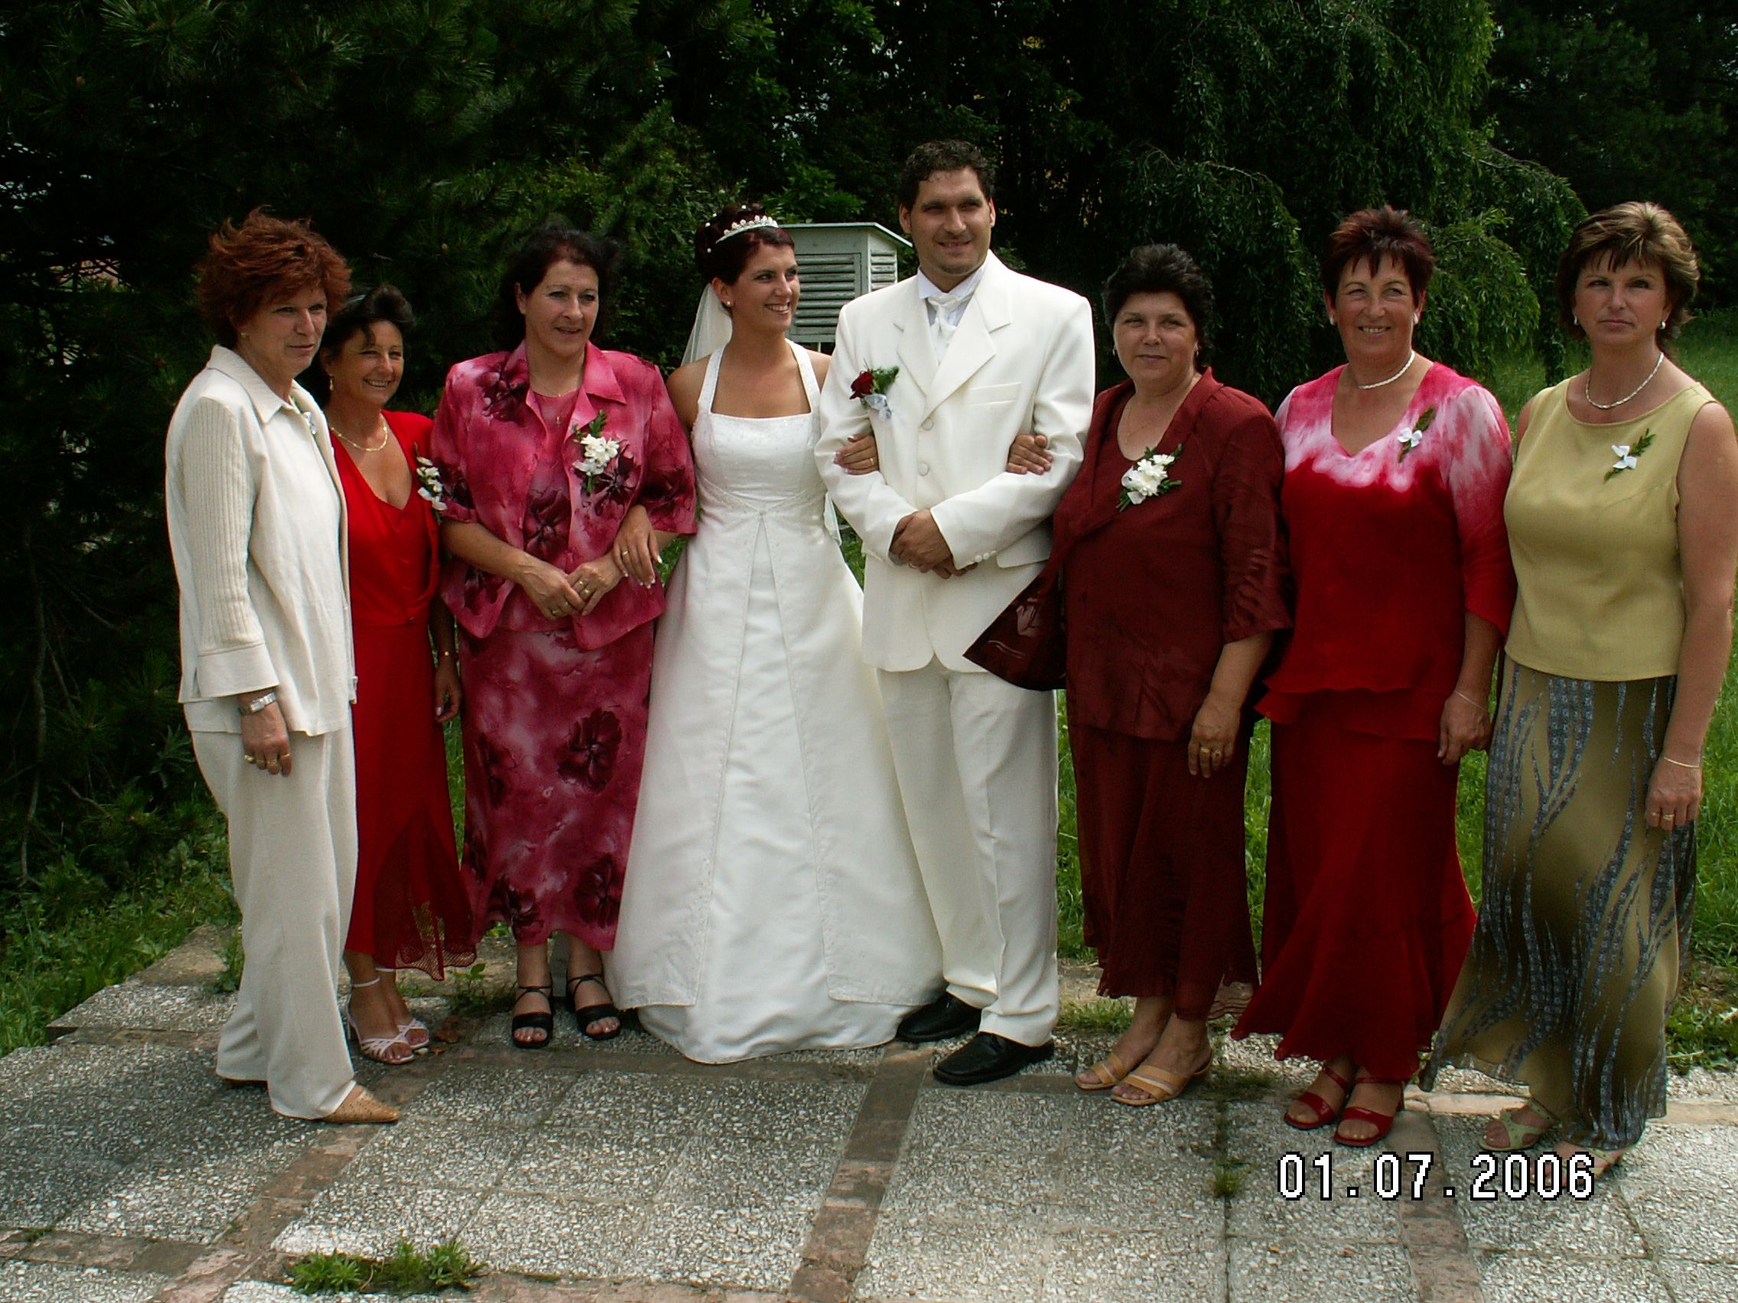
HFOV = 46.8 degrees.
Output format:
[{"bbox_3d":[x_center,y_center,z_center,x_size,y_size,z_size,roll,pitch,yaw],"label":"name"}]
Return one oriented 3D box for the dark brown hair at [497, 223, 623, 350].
[{"bbox_3d":[-0.631,-0.743,4.066,0.240,0.249,0.230,-5,11,-27],"label":"dark brown hair"}]

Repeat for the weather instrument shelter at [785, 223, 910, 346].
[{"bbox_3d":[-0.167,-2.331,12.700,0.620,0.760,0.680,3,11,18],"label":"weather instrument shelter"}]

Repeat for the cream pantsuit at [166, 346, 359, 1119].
[{"bbox_3d":[-1.150,0.151,3.827,0.360,1.449,0.440,7,12,33],"label":"cream pantsuit"}]

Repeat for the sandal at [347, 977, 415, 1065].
[{"bbox_3d":[-1.030,0.775,4.219,0.085,0.135,0.215,-9,13,-42],"label":"sandal"}]

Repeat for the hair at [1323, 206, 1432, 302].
[{"bbox_3d":[0.916,-0.712,3.610,0.200,0.190,0.230,3,10,16],"label":"hair"}]

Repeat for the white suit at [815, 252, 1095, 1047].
[{"bbox_3d":[0.172,0.020,4.005,0.540,1.604,0.350,4,11,23],"label":"white suit"}]

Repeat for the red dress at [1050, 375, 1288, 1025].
[{"bbox_3d":[0.590,0.076,3.960,0.460,1.240,0.380,5,11,30],"label":"red dress"}]

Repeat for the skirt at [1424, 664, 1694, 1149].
[{"bbox_3d":[1.268,0.455,3.673,0.470,0.877,0.420,6,12,31],"label":"skirt"}]

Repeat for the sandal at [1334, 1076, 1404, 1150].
[{"bbox_3d":[0.951,0.860,3.812,0.085,0.095,0.225,7,12,34],"label":"sandal"}]

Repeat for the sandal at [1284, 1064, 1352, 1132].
[{"bbox_3d":[0.890,0.838,3.904,0.090,0.100,0.230,8,13,36],"label":"sandal"}]

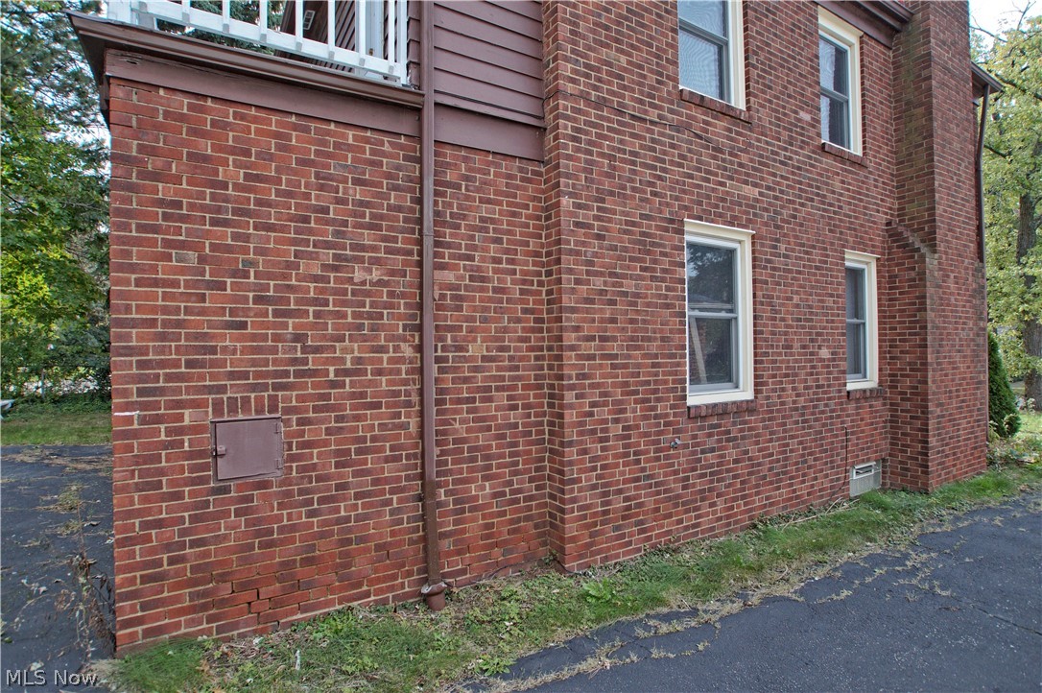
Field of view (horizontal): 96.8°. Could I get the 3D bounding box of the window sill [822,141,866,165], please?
[{"bbox_3d":[3.604,-2.124,5.199,0.870,0.103,0.110,0,-1,-29],"label":"window sill"}]

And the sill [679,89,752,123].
[{"bbox_3d":[1.737,-2.128,4.174,0.910,0.100,0.110,0,-1,-29],"label":"sill"}]

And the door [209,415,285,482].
[{"bbox_3d":[-1.512,0.563,2.561,0.342,0.354,0.040,0,-1,-27],"label":"door"}]

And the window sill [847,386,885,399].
[{"bbox_3d":[3.885,0.536,5.282,0.730,0.103,0.110,0,-1,-29],"label":"window sill"}]

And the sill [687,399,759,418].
[{"bbox_3d":[1.766,0.548,4.120,0.860,0.103,0.110,0,-1,-29],"label":"sill"}]

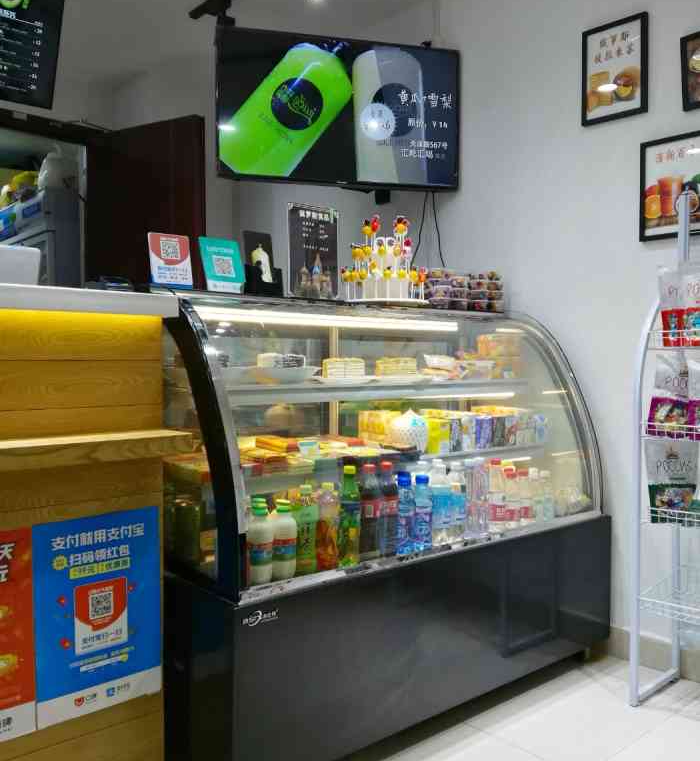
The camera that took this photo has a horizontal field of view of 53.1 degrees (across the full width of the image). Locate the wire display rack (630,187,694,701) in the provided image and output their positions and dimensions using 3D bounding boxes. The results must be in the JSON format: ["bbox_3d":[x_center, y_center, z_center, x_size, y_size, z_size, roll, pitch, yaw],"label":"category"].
[{"bbox_3d":[1.094,0.185,1.976,0.290,1.550,0.470,0,0,-41],"label":"wire display rack"}]

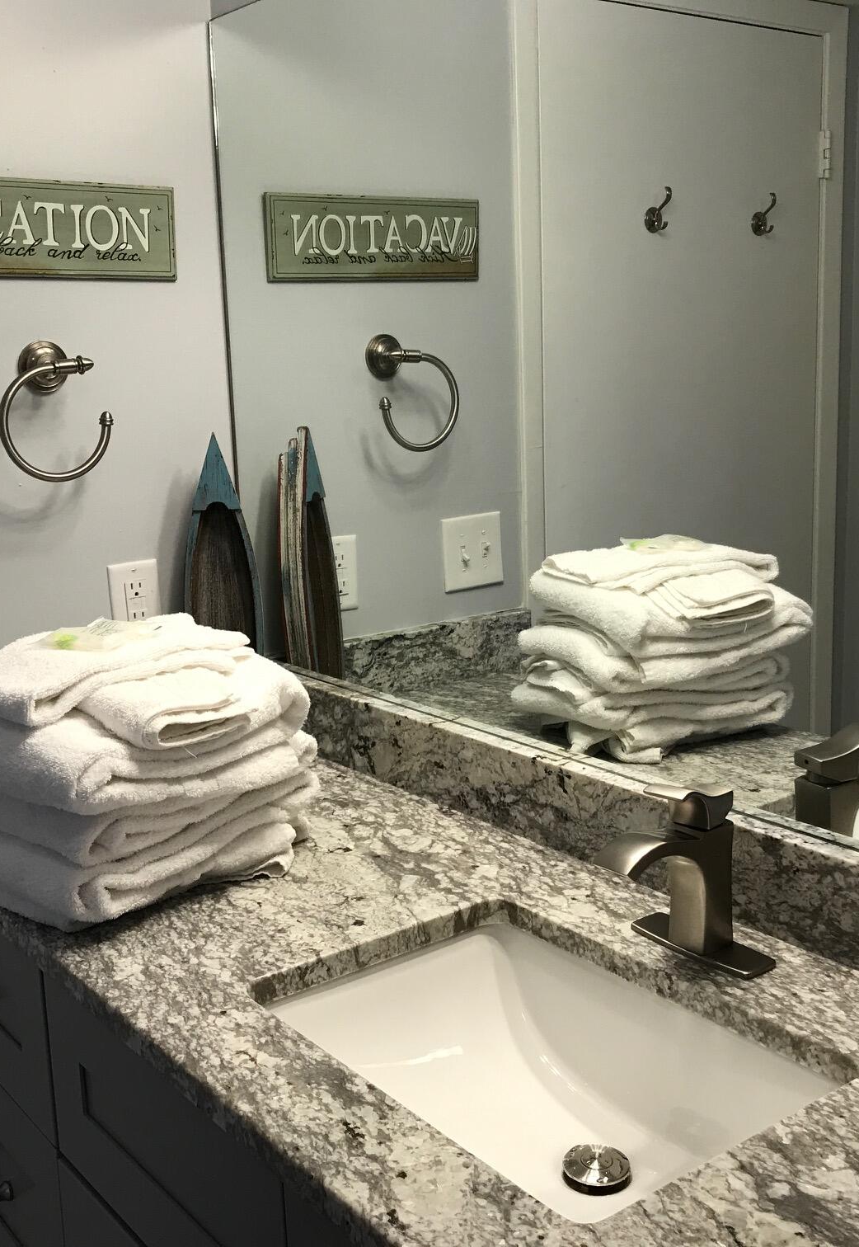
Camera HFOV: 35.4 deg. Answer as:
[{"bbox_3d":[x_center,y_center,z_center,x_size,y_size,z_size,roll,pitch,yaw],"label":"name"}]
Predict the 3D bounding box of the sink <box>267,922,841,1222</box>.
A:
[{"bbox_3d":[0.088,0.442,1.137,0.335,0.165,0.475,-10,14,-36],"label":"sink"}]

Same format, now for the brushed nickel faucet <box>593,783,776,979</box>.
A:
[{"bbox_3d":[0.210,0.227,1.205,0.150,0.166,0.145,-10,14,-36],"label":"brushed nickel faucet"}]

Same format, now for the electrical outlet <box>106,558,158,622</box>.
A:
[{"bbox_3d":[-0.420,-0.027,1.932,0.076,0.121,0.008,-10,14,-36],"label":"electrical outlet"}]

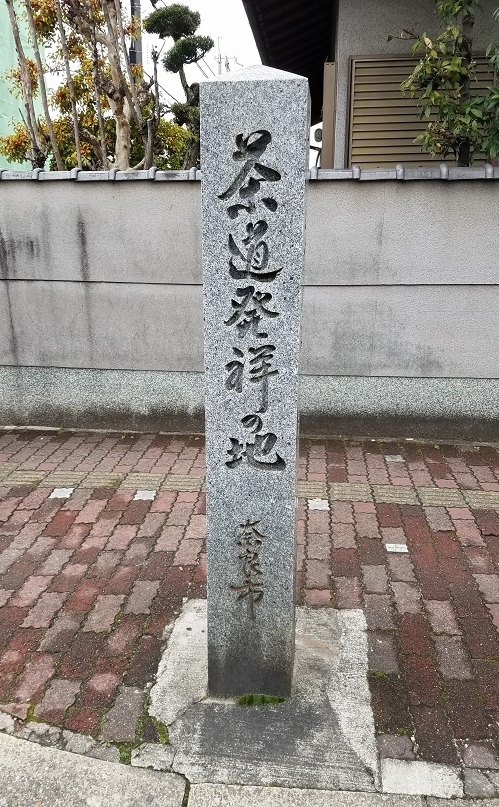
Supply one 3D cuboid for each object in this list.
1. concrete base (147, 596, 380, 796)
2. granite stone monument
[{"bbox_3d":[0.040,0.895,1.932,0.680,0.060,0.775,2,16,6],"label":"concrete base"},{"bbox_3d":[0.020,0.015,1.730,0.254,1.757,0.254,2,16,6],"label":"granite stone monument"}]

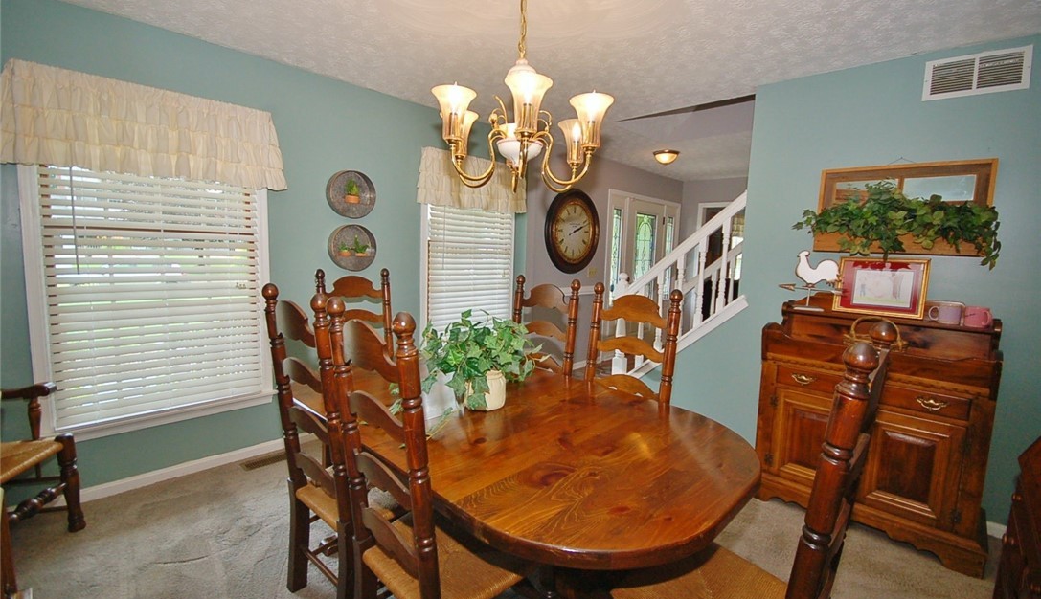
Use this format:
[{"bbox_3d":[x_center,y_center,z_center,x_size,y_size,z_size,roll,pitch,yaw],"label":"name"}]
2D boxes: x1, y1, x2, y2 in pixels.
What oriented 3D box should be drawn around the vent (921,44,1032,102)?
[{"bbox_3d":[2.224,-1.106,2.129,0.365,0.200,0.025,8,9,40],"label":"vent"}]

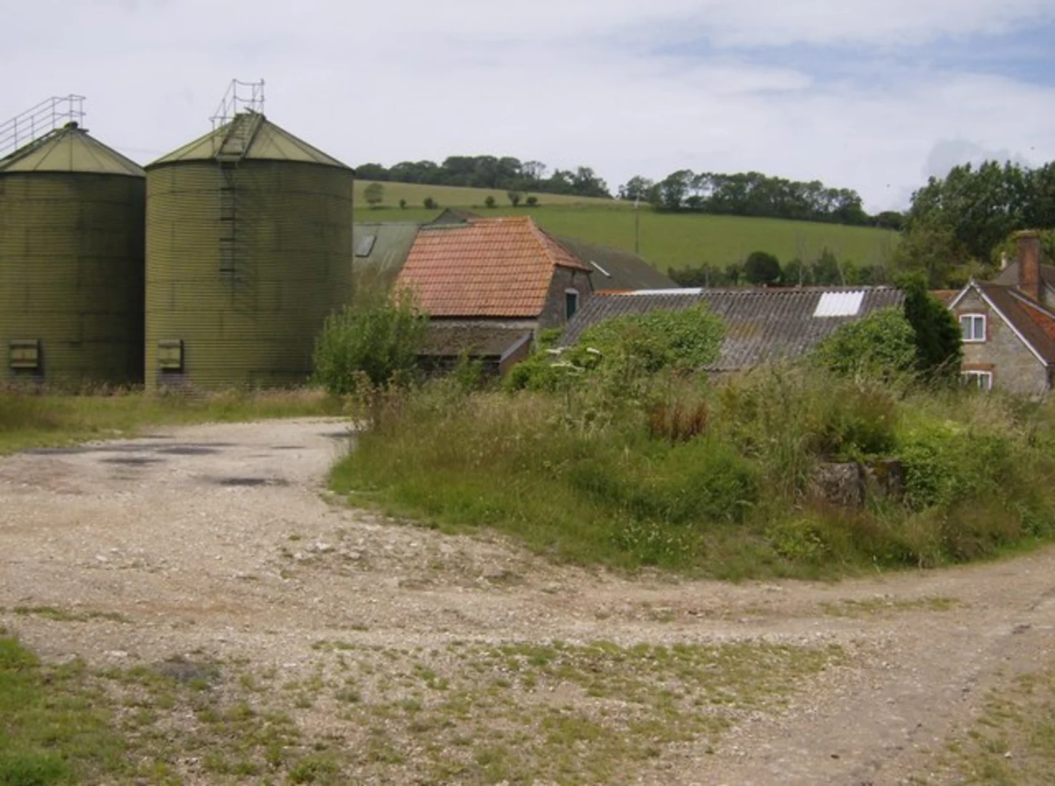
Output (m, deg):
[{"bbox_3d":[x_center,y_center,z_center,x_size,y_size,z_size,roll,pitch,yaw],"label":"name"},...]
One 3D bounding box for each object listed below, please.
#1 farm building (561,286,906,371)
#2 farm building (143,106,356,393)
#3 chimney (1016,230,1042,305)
[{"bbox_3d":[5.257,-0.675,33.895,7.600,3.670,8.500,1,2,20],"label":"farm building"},{"bbox_3d":[-7.557,-3.780,38.251,5.580,7.680,5.580,0,2,-11],"label":"farm building"},{"bbox_3d":[21.368,-5.364,59.500,0.850,3.100,0.700,1,2,38],"label":"chimney"}]

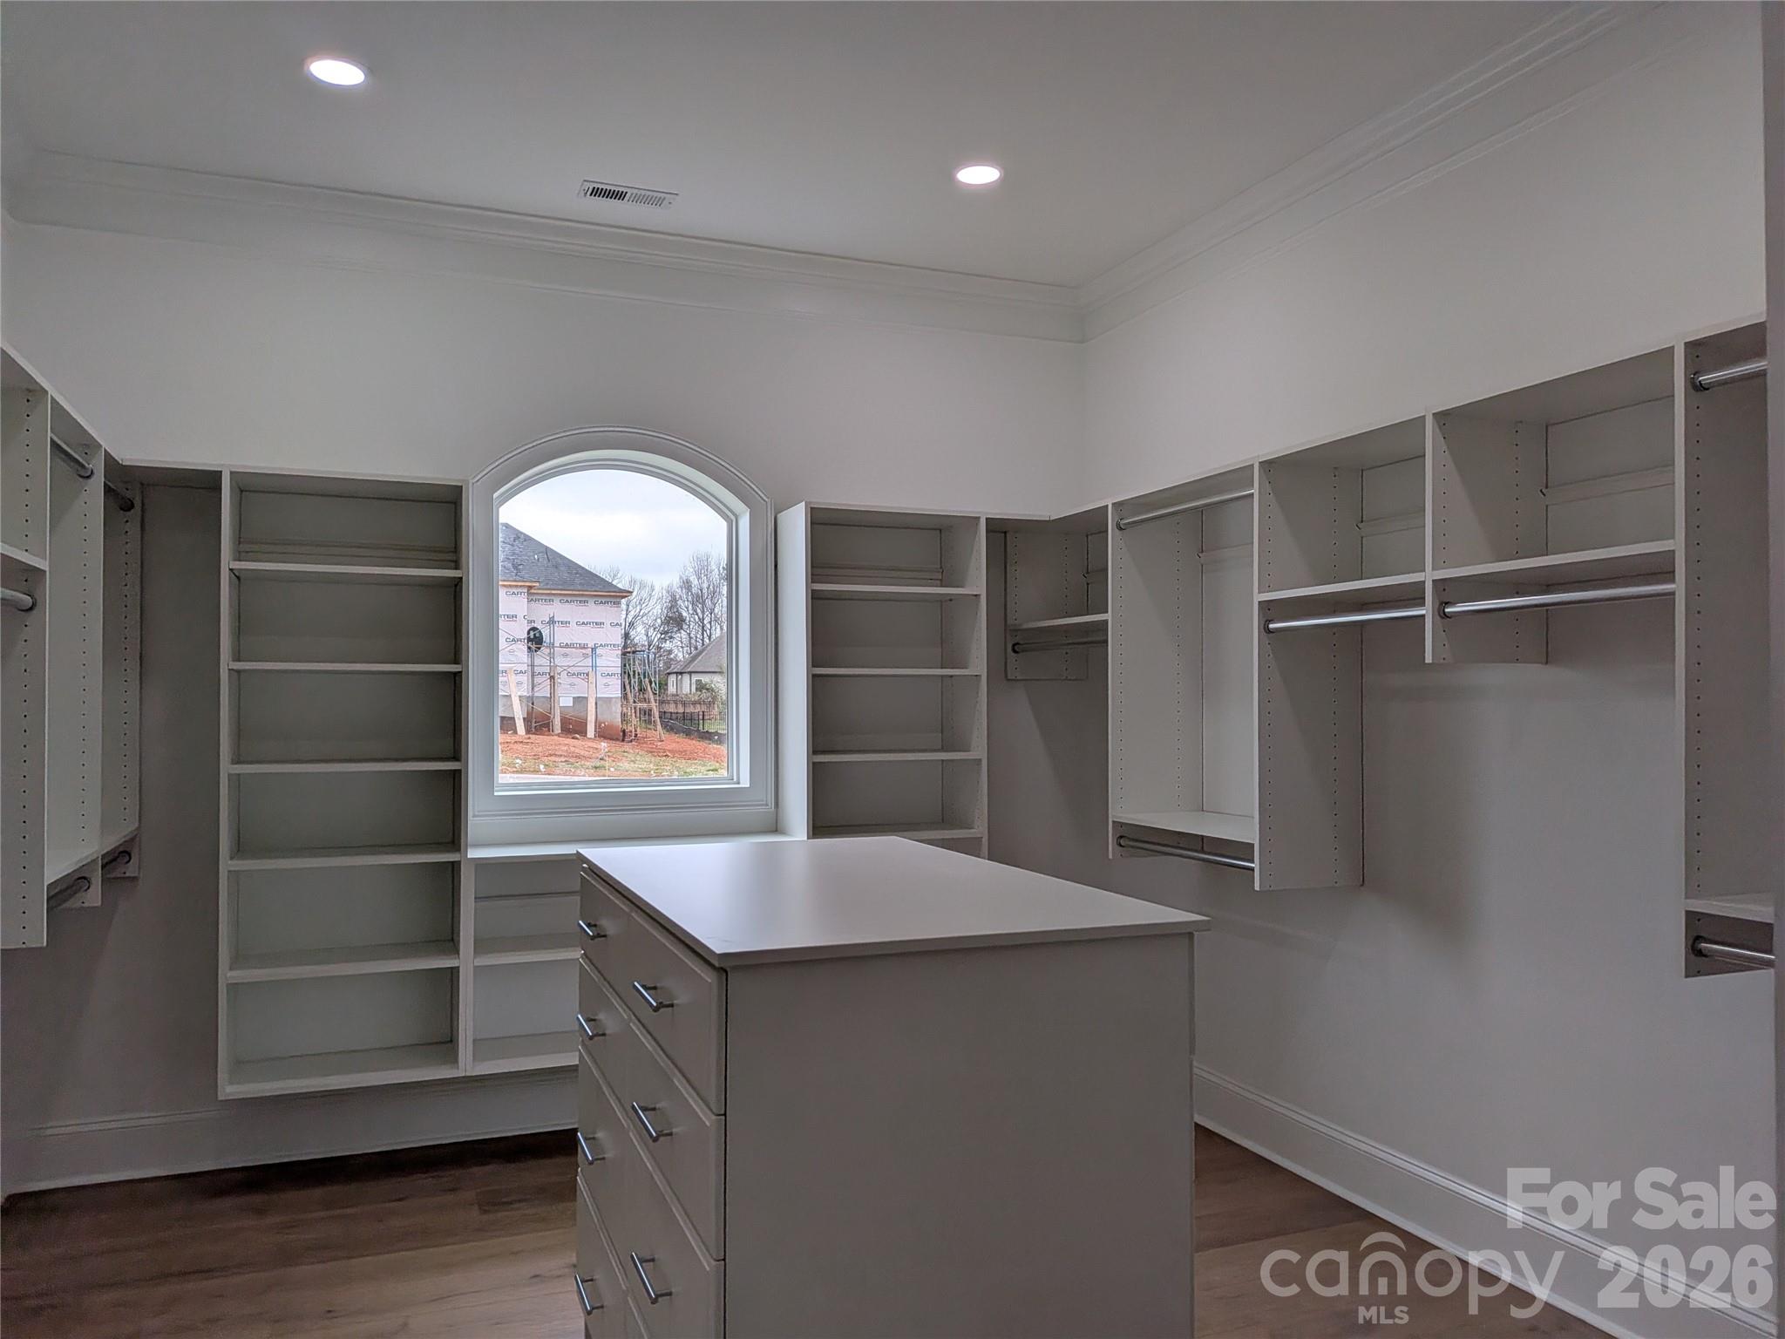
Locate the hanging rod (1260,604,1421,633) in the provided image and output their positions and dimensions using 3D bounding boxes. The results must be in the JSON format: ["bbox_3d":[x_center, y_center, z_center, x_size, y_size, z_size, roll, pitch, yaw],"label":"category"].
[{"bbox_3d":[1.159,-0.125,3.152,0.032,0.032,0.601,1,-1,-21],"label":"hanging rod"}]

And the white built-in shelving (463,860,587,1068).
[{"bbox_3d":[-0.861,0.909,4.142,1.084,0.665,0.355,1,-1,-21],"label":"white built-in shelving"}]

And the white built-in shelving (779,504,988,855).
[{"bbox_3d":[-0.041,0.341,4.478,0.677,1.816,0.355,1,-1,-21],"label":"white built-in shelving"}]

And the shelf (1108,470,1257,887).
[{"bbox_3d":[1.036,0.021,3.845,0.355,1.206,0.784,1,-1,-21],"label":"shelf"}]

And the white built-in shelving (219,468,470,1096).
[{"bbox_3d":[-1.678,0.326,3.834,0.672,1.816,0.355,1,-1,-21],"label":"white built-in shelving"}]

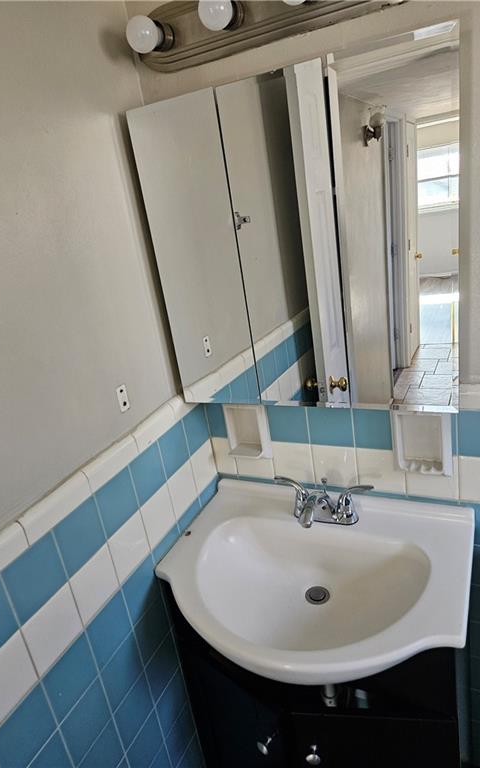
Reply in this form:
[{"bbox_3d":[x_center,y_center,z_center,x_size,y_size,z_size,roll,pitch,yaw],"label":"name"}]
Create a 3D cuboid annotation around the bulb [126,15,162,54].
[{"bbox_3d":[-0.177,-0.649,0.949,0.059,0.059,0.070,1,26,27],"label":"bulb"}]

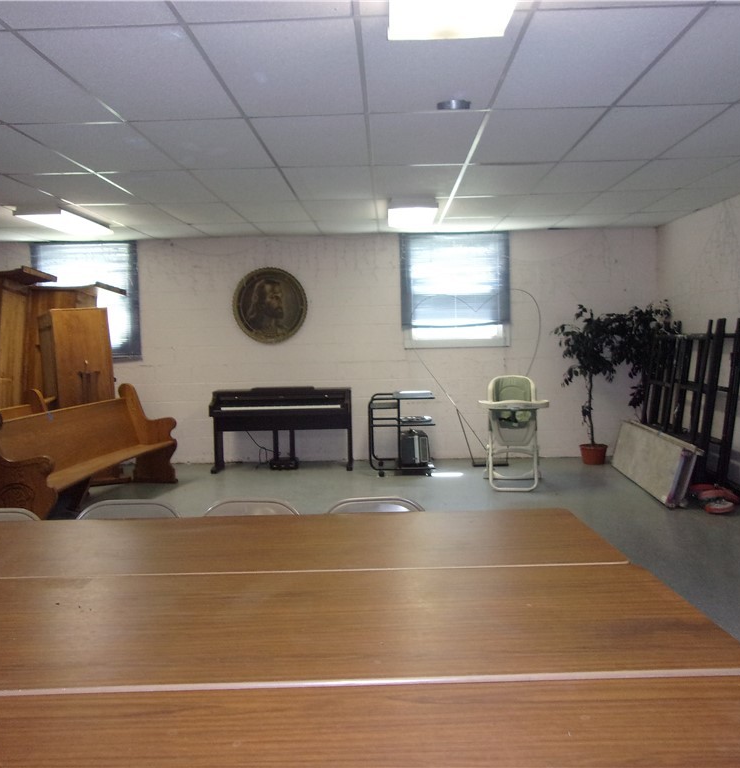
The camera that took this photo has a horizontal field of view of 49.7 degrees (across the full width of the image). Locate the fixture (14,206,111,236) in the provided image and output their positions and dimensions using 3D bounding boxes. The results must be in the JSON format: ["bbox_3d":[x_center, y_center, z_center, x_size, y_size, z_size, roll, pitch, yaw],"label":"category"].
[{"bbox_3d":[-2.632,-1.434,7.005,0.370,0.085,1.230,-1,3,1],"label":"fixture"}]

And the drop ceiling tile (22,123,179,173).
[{"bbox_3d":[-1.519,-1.359,4.633,0.605,0.020,1.210,-1,3,1],"label":"drop ceiling tile"}]

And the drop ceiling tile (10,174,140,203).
[{"bbox_3d":[-2.105,-1.420,5.881,0.605,0.020,1.209,-1,3,1],"label":"drop ceiling tile"}]

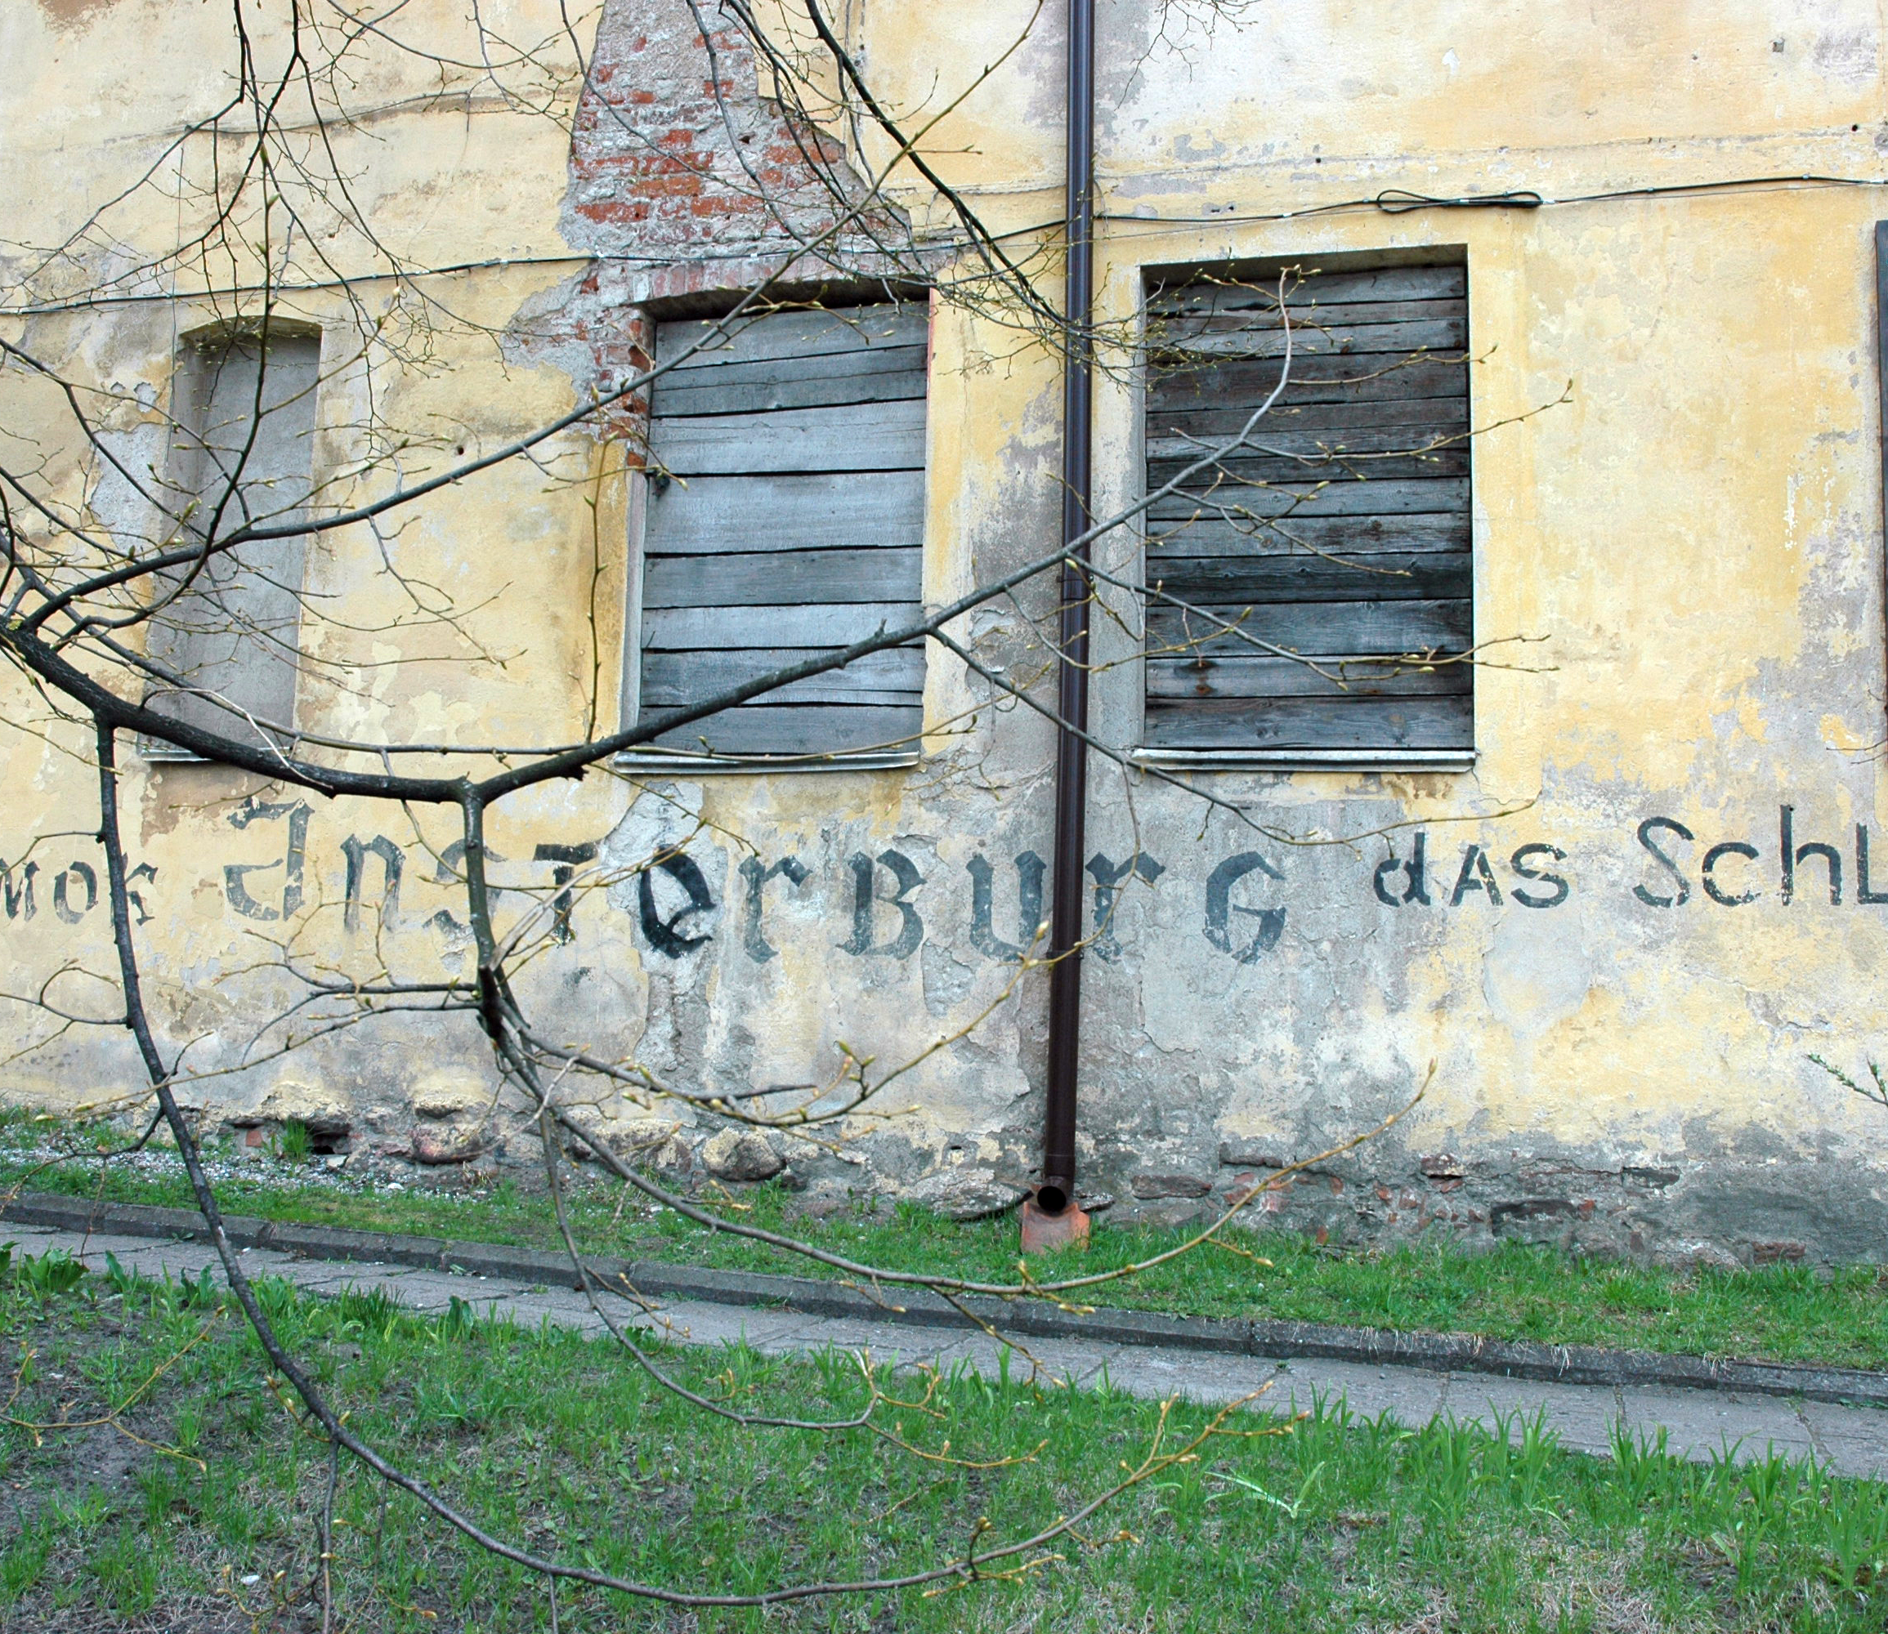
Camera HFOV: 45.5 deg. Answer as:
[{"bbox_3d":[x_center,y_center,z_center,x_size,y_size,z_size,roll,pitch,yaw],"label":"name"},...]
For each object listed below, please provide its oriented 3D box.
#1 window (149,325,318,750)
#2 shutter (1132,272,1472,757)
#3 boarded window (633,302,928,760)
[{"bbox_3d":[-2.385,-0.942,7.673,0.565,1.473,0.170,0,-8,13],"label":"window"},{"bbox_3d":[1.100,-0.937,6.836,0.984,1.523,0.170,0,-8,13],"label":"shutter"},{"bbox_3d":[-0.515,-0.931,7.223,0.988,1.503,0.170,0,-8,13],"label":"boarded window"}]

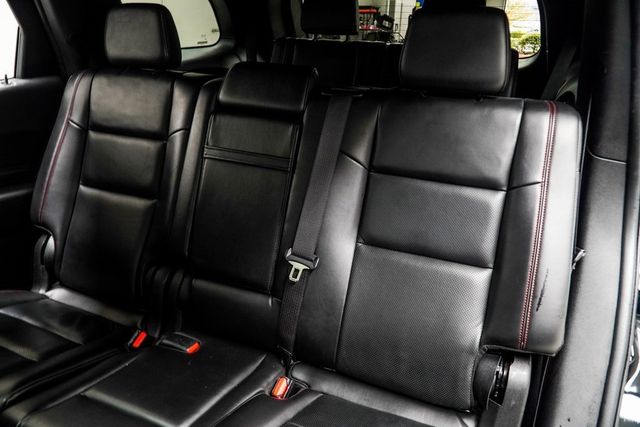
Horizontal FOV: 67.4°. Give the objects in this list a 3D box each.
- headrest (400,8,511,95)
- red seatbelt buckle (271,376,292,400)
[{"bbox_3d":[0.264,-0.314,0.940,0.207,0.157,0.110,11,15,22],"label":"headrest"},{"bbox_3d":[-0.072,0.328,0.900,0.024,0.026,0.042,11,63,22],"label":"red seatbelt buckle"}]

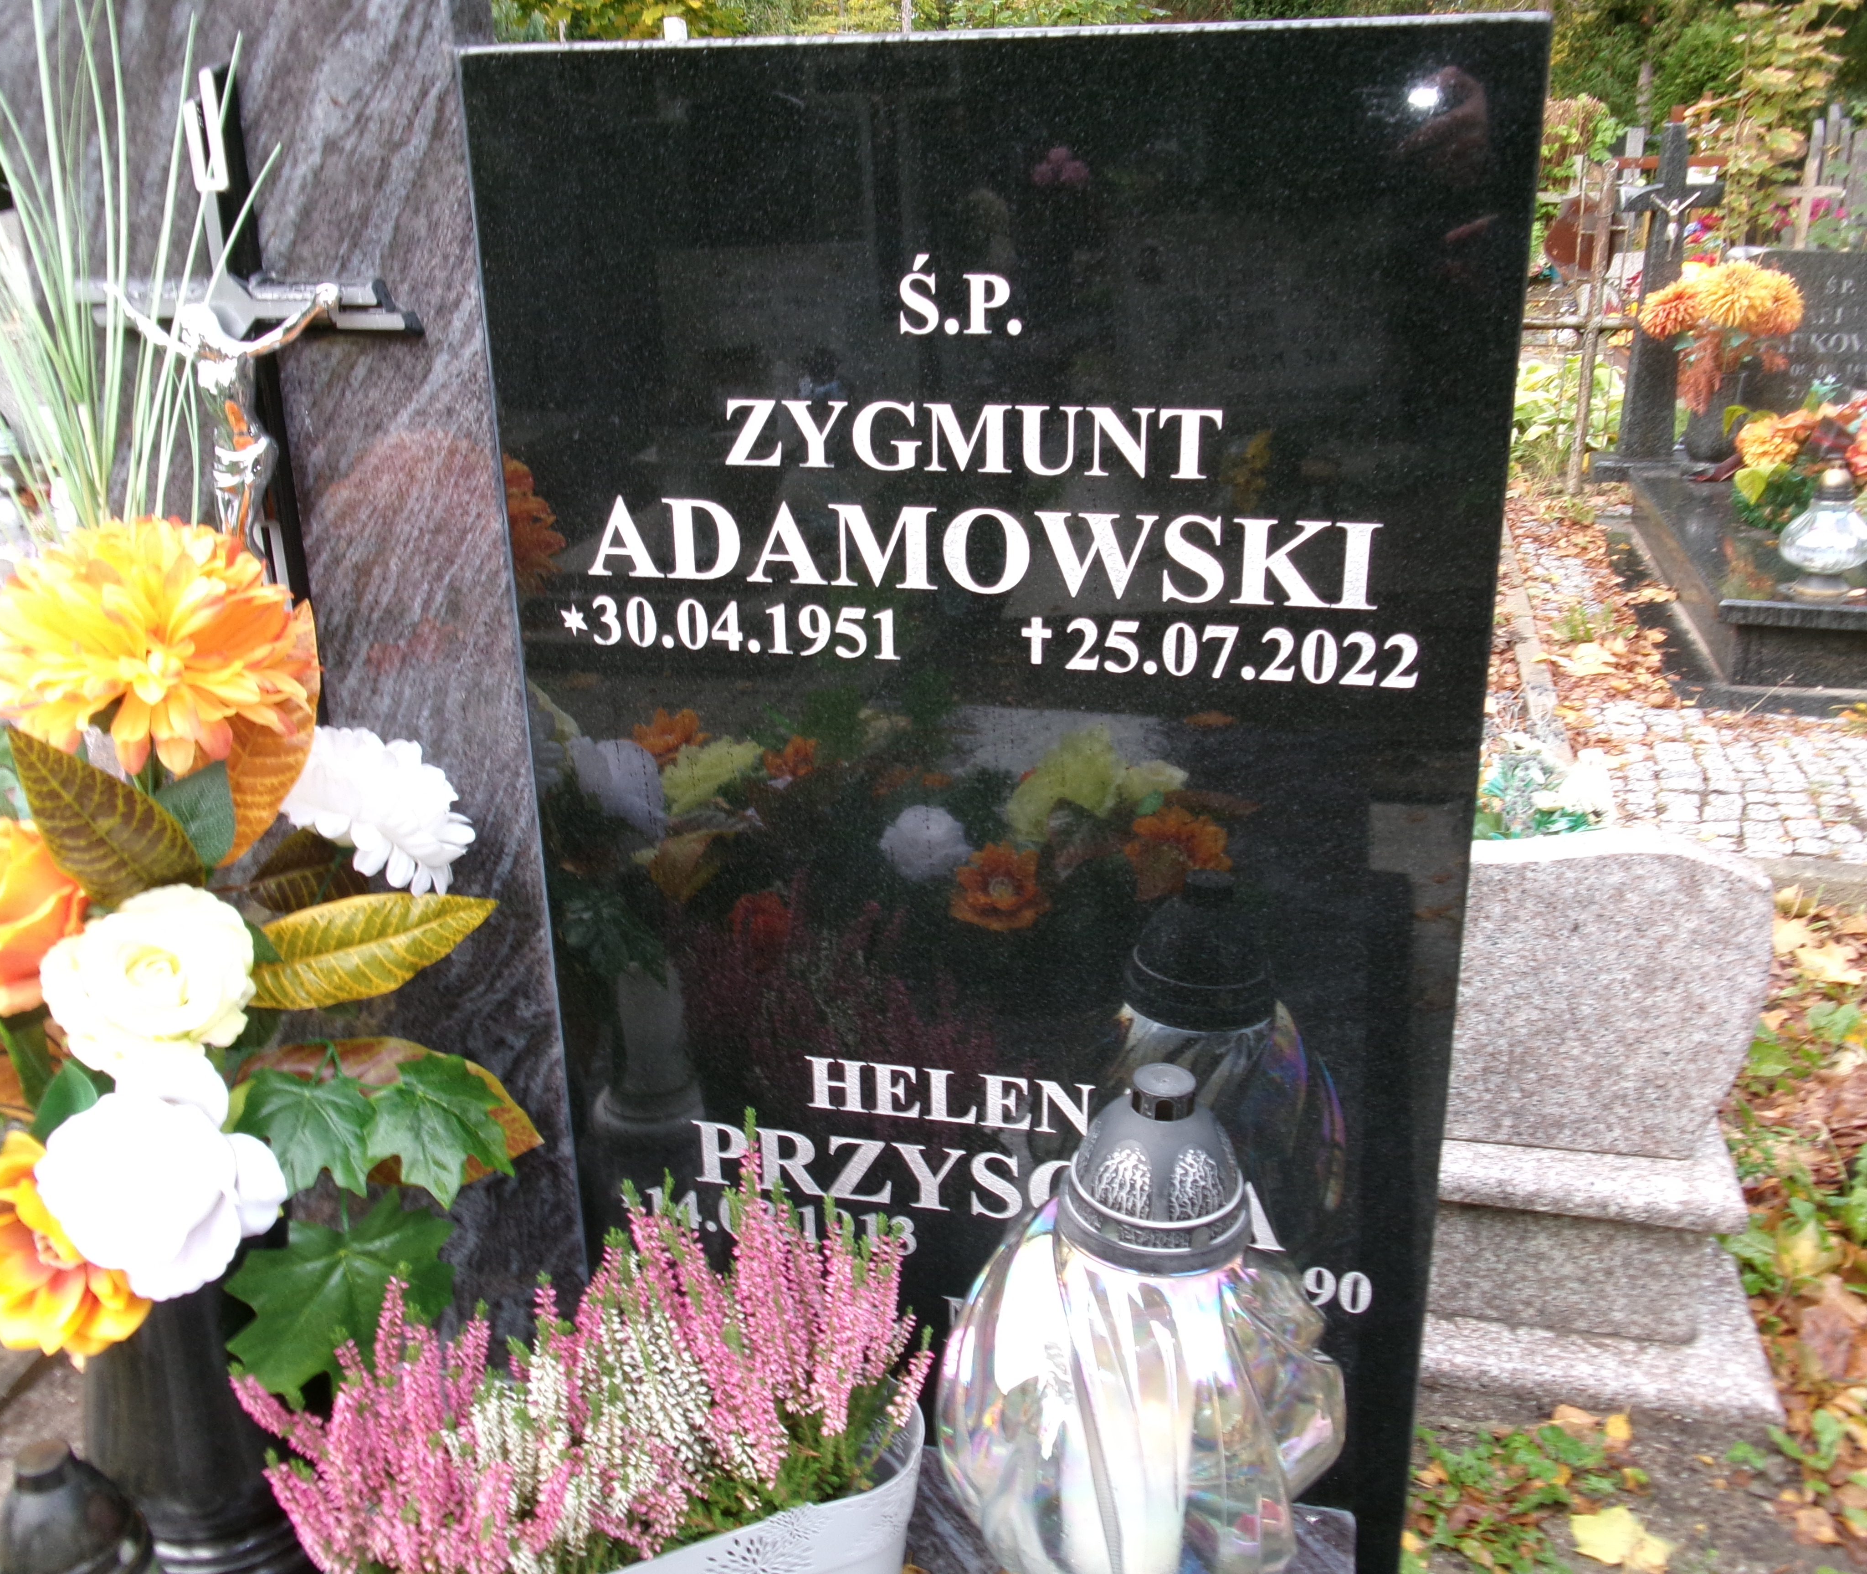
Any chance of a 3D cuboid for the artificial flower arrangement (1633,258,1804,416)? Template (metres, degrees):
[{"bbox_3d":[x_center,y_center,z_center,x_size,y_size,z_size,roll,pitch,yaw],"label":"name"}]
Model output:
[{"bbox_3d":[2.457,-1.397,5.253,0.470,0.440,0.360,4,20,15],"label":"artificial flower arrangement"}]

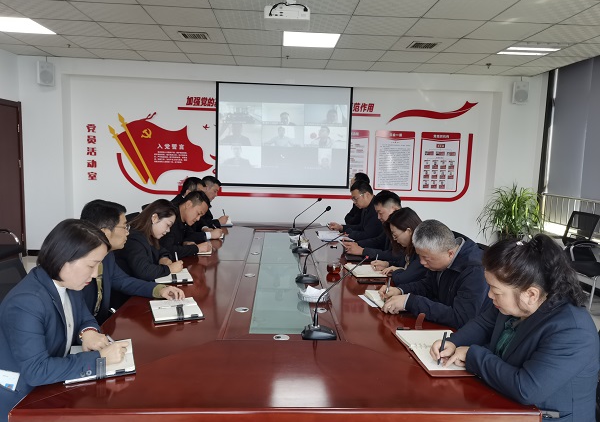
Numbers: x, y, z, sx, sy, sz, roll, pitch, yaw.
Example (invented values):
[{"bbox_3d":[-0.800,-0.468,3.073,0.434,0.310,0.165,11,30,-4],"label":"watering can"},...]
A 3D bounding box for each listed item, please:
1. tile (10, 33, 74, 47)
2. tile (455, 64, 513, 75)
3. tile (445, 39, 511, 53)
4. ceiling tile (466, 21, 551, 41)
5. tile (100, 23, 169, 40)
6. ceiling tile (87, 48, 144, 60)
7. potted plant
[{"bbox_3d":[-2.909,-1.950,5.349,0.600,0.020,0.600,1,6,-3],"label":"tile"},{"bbox_3d":[2.453,-1.871,6.224,0.600,0.020,0.600,2,6,-3],"label":"tile"},{"bbox_3d":[1.906,-1.758,5.005,0.600,0.020,0.600,1,6,-3],"label":"tile"},{"bbox_3d":[1.936,-1.693,4.410,0.600,0.020,0.600,1,6,-3],"label":"ceiling tile"},{"bbox_3d":[-1.688,-1.863,4.843,0.600,0.015,0.600,2,6,-3],"label":"tile"},{"bbox_3d":[-2.345,-1.994,5.978,0.600,0.020,0.600,1,6,-3],"label":"ceiling tile"},{"bbox_3d":[2.727,0.231,6.075,0.830,1.220,0.820,2,6,-3],"label":"potted plant"}]

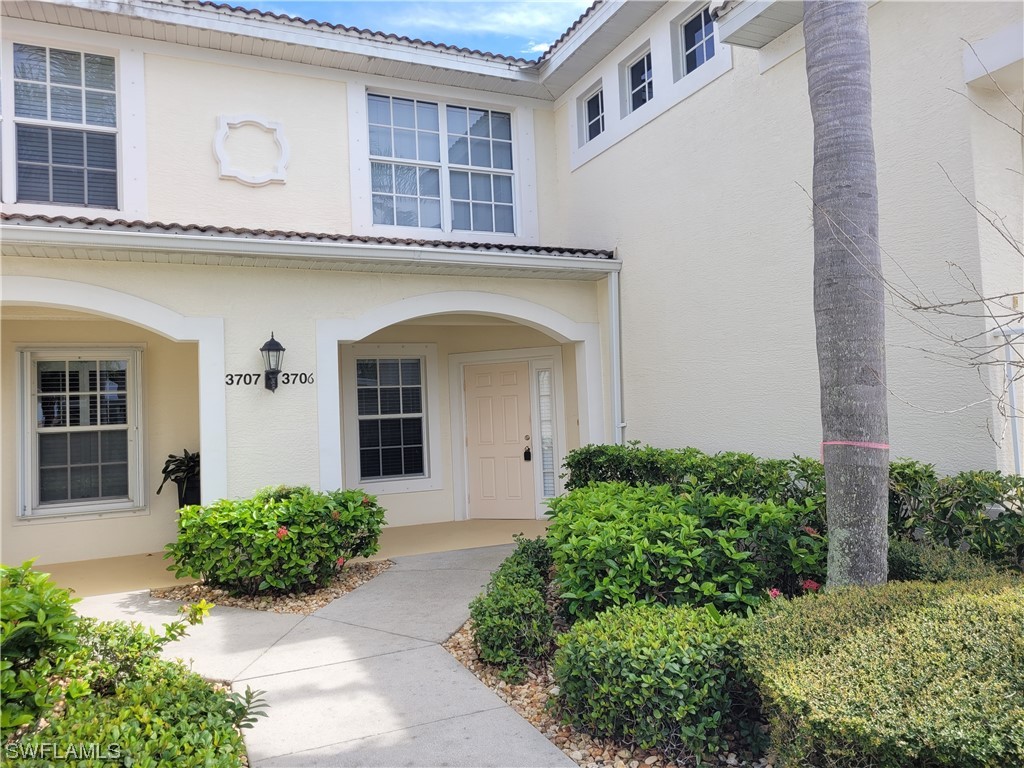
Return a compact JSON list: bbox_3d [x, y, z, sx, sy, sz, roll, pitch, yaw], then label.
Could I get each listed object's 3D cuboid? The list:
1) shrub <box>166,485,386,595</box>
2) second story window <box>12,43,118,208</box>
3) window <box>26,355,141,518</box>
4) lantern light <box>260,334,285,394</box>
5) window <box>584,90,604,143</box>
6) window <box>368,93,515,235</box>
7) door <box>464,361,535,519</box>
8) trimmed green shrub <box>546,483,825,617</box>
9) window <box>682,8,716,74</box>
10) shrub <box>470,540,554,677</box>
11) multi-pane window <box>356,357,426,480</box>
[{"bbox_3d":[-1.967,1.313,6.552,1.720,0.750,1.000,-2,-3,-16],"label":"shrub"},{"bbox_3d":[-4.289,-2.460,7.430,0.900,1.550,0.100,-1,-3,-24],"label":"second story window"},{"bbox_3d":[-4.672,0.512,8.375,1.174,1.770,0.120,-1,-3,-24],"label":"window"},{"bbox_3d":[-2.215,-0.202,7.131,0.235,0.580,0.260,-1,-3,-24],"label":"lantern light"},{"bbox_3d":[1.014,-3.110,8.921,0.100,0.610,0.595,-1,-3,-24],"label":"window"},{"bbox_3d":[-0.784,-2.537,9.026,1.835,1.550,0.100,-1,-3,-24],"label":"window"},{"bbox_3d":[-0.161,0.760,10.156,0.915,2.040,0.080,-4,-3,20],"label":"door"},{"bbox_3d":[1.192,1.176,5.443,1.800,0.740,1.200,-2,-3,0],"label":"trimmed green shrub"},{"bbox_3d":[1.783,-3.227,7.226,0.100,0.610,0.600,-1,-3,-24],"label":"window"},{"bbox_3d":[0.059,1.360,4.886,0.520,0.430,2.000,-3,-3,2],"label":"shrub"},{"bbox_3d":[-1.514,0.436,9.868,0.910,1.583,0.100,-1,-3,-24],"label":"multi-pane window"}]

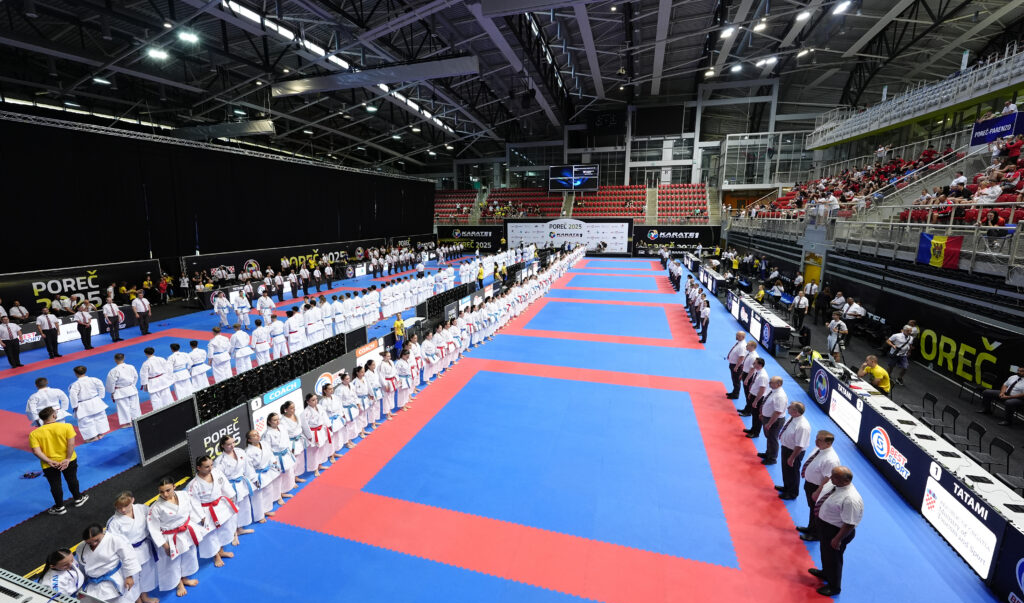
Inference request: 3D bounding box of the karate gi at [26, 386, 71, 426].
[{"bbox_3d":[-9.788,2.448,8.457,0.367,1.377,0.612,3,12,17],"label":"karate gi"}]

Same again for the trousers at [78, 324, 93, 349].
[{"bbox_3d":[-16.547,1.338,15.478,0.275,0.898,0.388,3,12,17],"label":"trousers"}]

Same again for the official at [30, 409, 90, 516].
[{"bbox_3d":[-7.483,2.608,6.616,0.364,1.824,0.566,10,16,42],"label":"official"}]

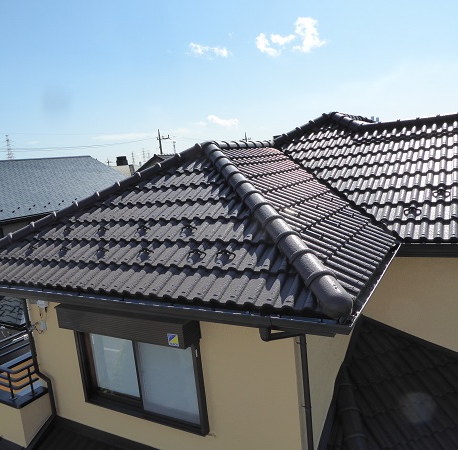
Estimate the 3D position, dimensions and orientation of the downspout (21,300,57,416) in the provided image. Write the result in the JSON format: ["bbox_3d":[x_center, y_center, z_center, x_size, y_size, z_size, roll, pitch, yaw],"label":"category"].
[{"bbox_3d":[-2.408,1.645,5.502,0.305,1.644,0.090,-1,10,31],"label":"downspout"}]

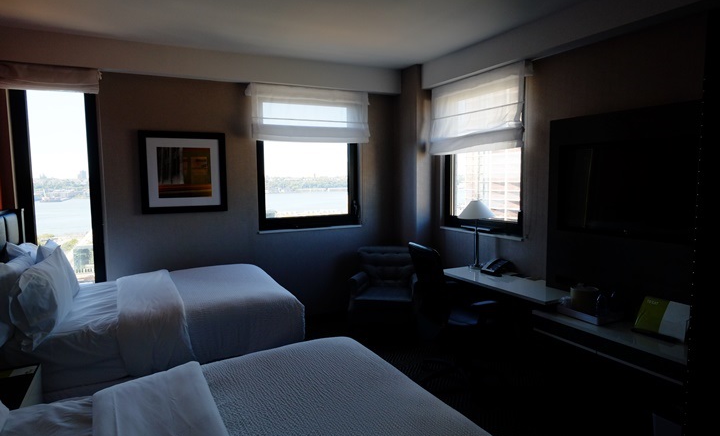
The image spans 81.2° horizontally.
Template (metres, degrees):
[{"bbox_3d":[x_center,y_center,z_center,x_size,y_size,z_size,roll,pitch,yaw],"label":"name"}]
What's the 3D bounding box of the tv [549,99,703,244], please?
[{"bbox_3d":[1.692,-0.231,2.717,0.080,0.700,1.000,-3,6,-27],"label":"tv"}]

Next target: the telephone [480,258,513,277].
[{"bbox_3d":[1.242,0.444,3.787,0.200,0.100,0.210,-3,6,-27],"label":"telephone"}]

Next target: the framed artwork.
[{"bbox_3d":[-1.638,-0.423,3.952,0.745,0.745,0.030,-3,6,-27],"label":"framed artwork"}]

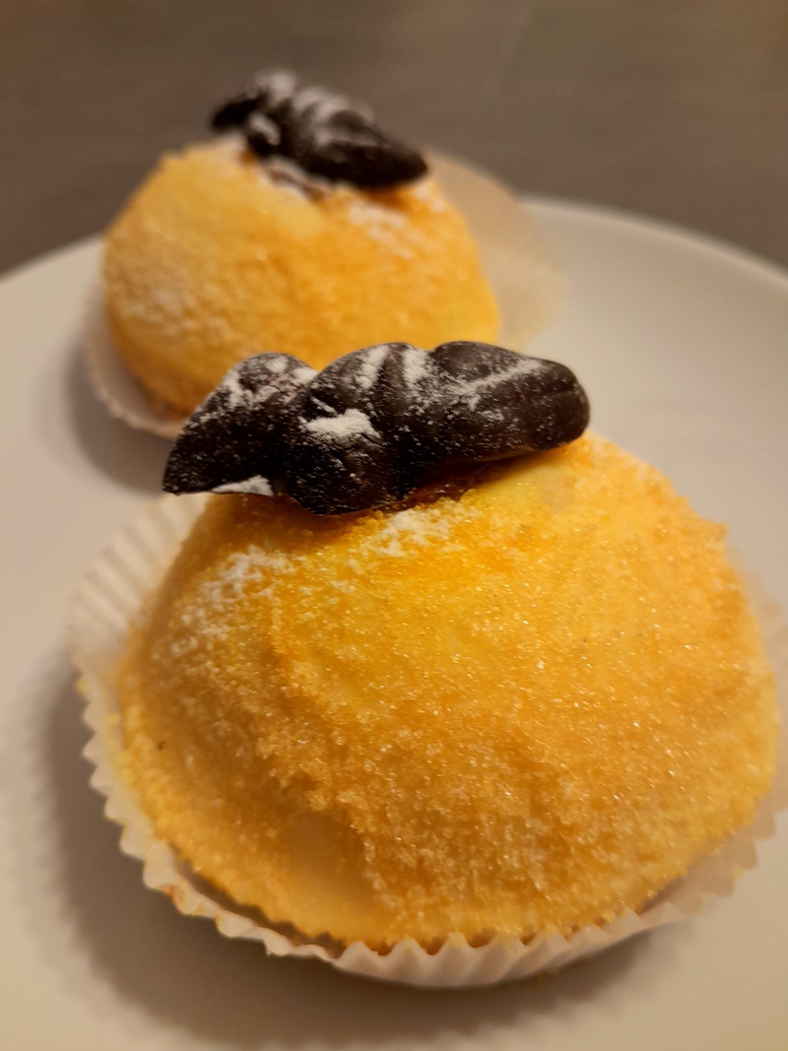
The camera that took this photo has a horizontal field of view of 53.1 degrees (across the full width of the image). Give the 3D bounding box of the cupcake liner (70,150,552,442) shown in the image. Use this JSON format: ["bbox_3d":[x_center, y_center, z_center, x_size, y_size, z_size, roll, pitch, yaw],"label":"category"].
[{"bbox_3d":[-0.014,-0.048,0.156,0.093,0.020,0.092,-1,48,1],"label":"cupcake liner"}]

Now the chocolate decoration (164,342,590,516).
[{"bbox_3d":[-0.001,-0.011,0.082,0.045,0.012,0.015,-10,48,-7],"label":"chocolate decoration"}]

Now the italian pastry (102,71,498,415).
[{"bbox_3d":[-0.021,-0.058,0.147,0.080,0.045,0.080,-1,48,1],"label":"italian pastry"}]

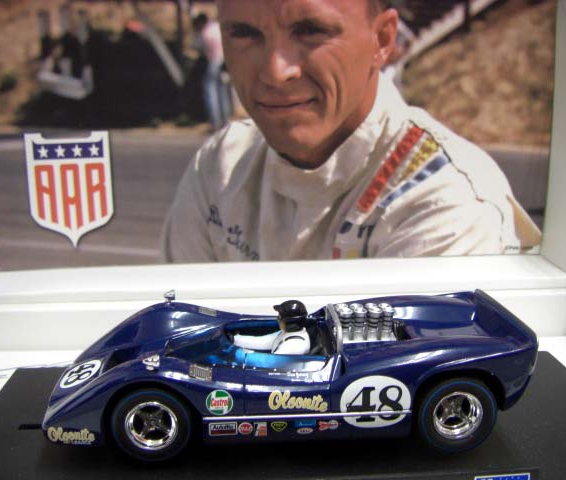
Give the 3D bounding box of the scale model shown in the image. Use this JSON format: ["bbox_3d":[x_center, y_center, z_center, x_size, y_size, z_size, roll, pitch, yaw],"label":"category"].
[{"bbox_3d":[0.001,0.032,0.199,0.125,0.031,0.062,-1,12,-4],"label":"scale model"}]

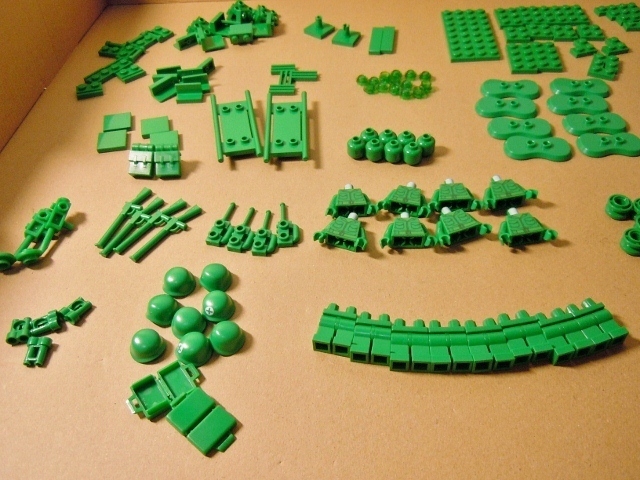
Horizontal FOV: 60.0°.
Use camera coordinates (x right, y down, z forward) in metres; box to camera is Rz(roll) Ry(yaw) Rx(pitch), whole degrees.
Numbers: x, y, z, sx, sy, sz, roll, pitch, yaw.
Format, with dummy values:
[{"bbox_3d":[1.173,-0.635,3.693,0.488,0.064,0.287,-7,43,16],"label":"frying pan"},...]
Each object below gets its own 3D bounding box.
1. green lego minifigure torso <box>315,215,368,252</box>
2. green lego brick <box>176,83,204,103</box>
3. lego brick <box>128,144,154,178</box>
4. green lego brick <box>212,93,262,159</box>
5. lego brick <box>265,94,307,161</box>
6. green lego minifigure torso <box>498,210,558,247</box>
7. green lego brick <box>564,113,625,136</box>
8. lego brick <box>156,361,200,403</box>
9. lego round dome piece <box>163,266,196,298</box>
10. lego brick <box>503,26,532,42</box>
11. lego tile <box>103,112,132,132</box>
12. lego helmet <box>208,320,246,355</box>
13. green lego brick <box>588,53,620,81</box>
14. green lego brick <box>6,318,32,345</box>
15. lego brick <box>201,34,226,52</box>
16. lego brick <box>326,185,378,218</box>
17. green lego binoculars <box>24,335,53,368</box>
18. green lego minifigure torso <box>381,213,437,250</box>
[{"bbox_3d":[0.013,-0.005,0.270,0.025,0.008,0.018,14,51,16],"label":"green lego minifigure torso"},{"bbox_3d":[-0.083,-0.094,0.356,0.016,0.010,0.008,-2,49,3],"label":"green lego brick"},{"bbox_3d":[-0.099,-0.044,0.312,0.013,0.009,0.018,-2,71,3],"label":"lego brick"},{"bbox_3d":[-0.048,-0.064,0.319,0.024,0.010,0.065,-10,48,-6],"label":"green lego brick"},{"bbox_3d":[-0.019,-0.065,0.324,0.024,0.010,0.065,-3,49,1],"label":"lego brick"},{"bbox_3d":[0.095,-0.006,0.260,0.025,0.008,0.020,-11,49,-7],"label":"green lego minifigure torso"},{"bbox_3d":[0.157,-0.067,0.316,0.036,0.005,0.017,-3,48,1],"label":"green lego brick"},{"bbox_3d":[-0.056,0.057,0.223,0.014,0.004,0.016,-28,53,-20],"label":"lego brick"},{"bbox_3d":[-0.063,0.017,0.247,0.015,0.010,0.015,-2,48,2],"label":"lego round dome piece"},{"bbox_3d":[0.136,-0.141,0.381,0.016,0.005,0.016,0,48,3],"label":"lego brick"},{"bbox_3d":[-0.121,-0.070,0.333,0.016,0.003,0.016,-11,48,-6],"label":"lego tile"},{"bbox_3d":[-0.039,0.039,0.231,0.015,0.011,0.015,-2,48,2],"label":"lego helmet"},{"bbox_3d":[0.179,-0.109,0.350,0.016,0.005,0.024,19,52,19],"label":"green lego brick"},{"bbox_3d":[-0.131,0.040,0.242,0.010,0.005,0.011,-9,49,-4],"label":"green lego brick"},{"bbox_3d":[-0.076,-0.140,0.395,0.016,0.007,0.008,-15,49,-10],"label":"lego brick"},{"bbox_3d":[0.016,-0.021,0.285,0.025,0.009,0.019,-1,49,4],"label":"lego brick"},{"bbox_3d":[-0.121,0.048,0.238,0.010,0.005,0.013,-7,49,-2],"label":"green lego binoculars"},{"bbox_3d":[0.043,-0.005,0.270,0.026,0.009,0.019,0,49,5],"label":"green lego minifigure torso"}]

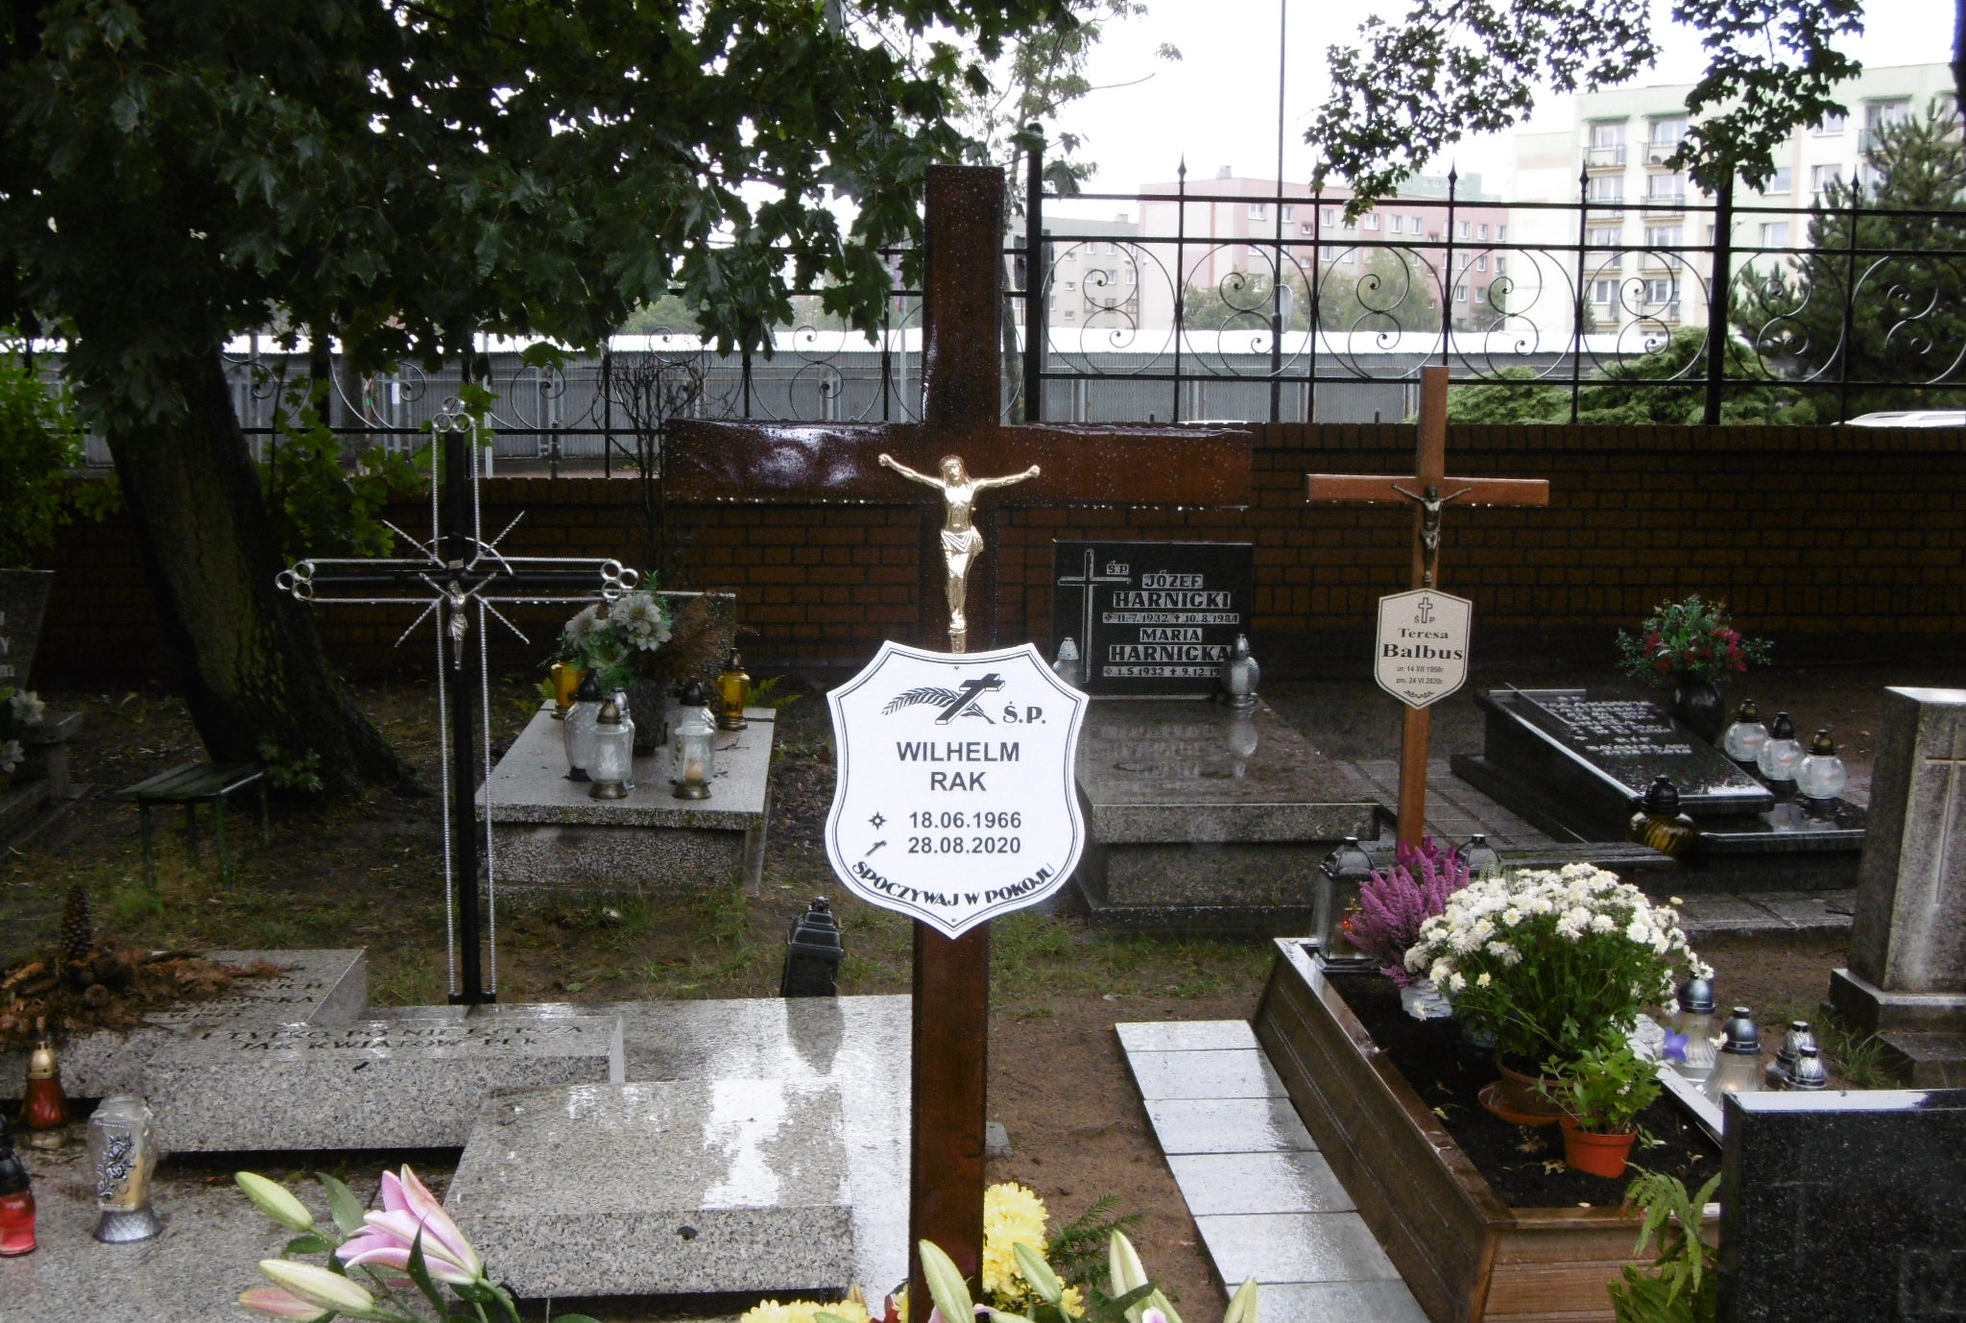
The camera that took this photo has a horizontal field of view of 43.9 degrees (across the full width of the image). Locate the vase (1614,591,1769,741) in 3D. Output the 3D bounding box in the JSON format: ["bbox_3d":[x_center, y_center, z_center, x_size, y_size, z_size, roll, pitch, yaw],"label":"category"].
[{"bbox_3d":[2.343,0.044,8.024,0.500,0.490,0.420,0,9,-5],"label":"vase"}]

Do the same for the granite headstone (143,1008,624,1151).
[{"bbox_3d":[-1.063,0.764,4.395,0.810,0.170,0.240,0,9,-5],"label":"granite headstone"}]

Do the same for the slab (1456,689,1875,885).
[{"bbox_3d":[2.108,0.360,7.465,0.930,0.340,1.440,0,9,-5],"label":"slab"}]

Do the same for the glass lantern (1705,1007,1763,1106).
[{"bbox_3d":[1.522,0.808,4.927,0.120,0.220,0.120,0,9,-5],"label":"glass lantern"}]

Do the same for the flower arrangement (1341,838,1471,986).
[{"bbox_3d":[0.826,0.505,4.772,0.243,0.311,0.220,0,8,-4],"label":"flower arrangement"}]

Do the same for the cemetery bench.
[{"bbox_3d":[-2.255,0.456,6.963,0.290,0.265,0.440,1,8,4],"label":"cemetery bench"}]

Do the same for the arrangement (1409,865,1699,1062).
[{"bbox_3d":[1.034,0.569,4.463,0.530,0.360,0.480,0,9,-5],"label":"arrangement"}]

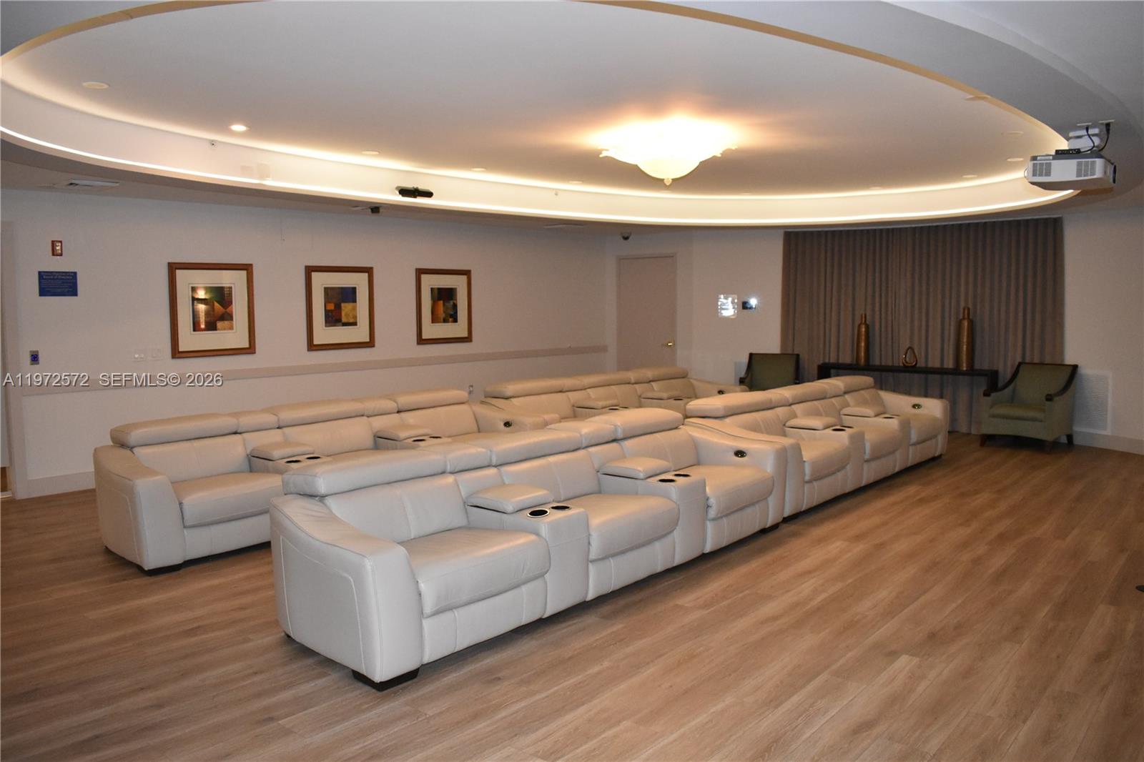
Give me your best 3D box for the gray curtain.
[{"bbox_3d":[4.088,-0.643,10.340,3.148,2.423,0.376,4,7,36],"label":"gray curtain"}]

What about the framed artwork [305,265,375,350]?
[{"bbox_3d":[-2.390,-0.758,8.912,0.040,0.857,0.790,5,8,44],"label":"framed artwork"}]

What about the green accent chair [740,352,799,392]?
[{"bbox_3d":[2.503,0.118,10.724,0.708,0.865,0.717,2,6,20],"label":"green accent chair"}]

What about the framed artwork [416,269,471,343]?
[{"bbox_3d":[-1.456,-0.857,9.878,0.040,0.857,0.790,5,8,44],"label":"framed artwork"}]

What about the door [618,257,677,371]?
[{"bbox_3d":[0.984,-0.586,11.481,0.974,2.128,0.080,5,8,44],"label":"door"}]

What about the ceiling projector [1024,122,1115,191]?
[{"bbox_3d":[2.453,-1.082,4.208,0.354,0.250,0.360,4,7,35],"label":"ceiling projector"}]

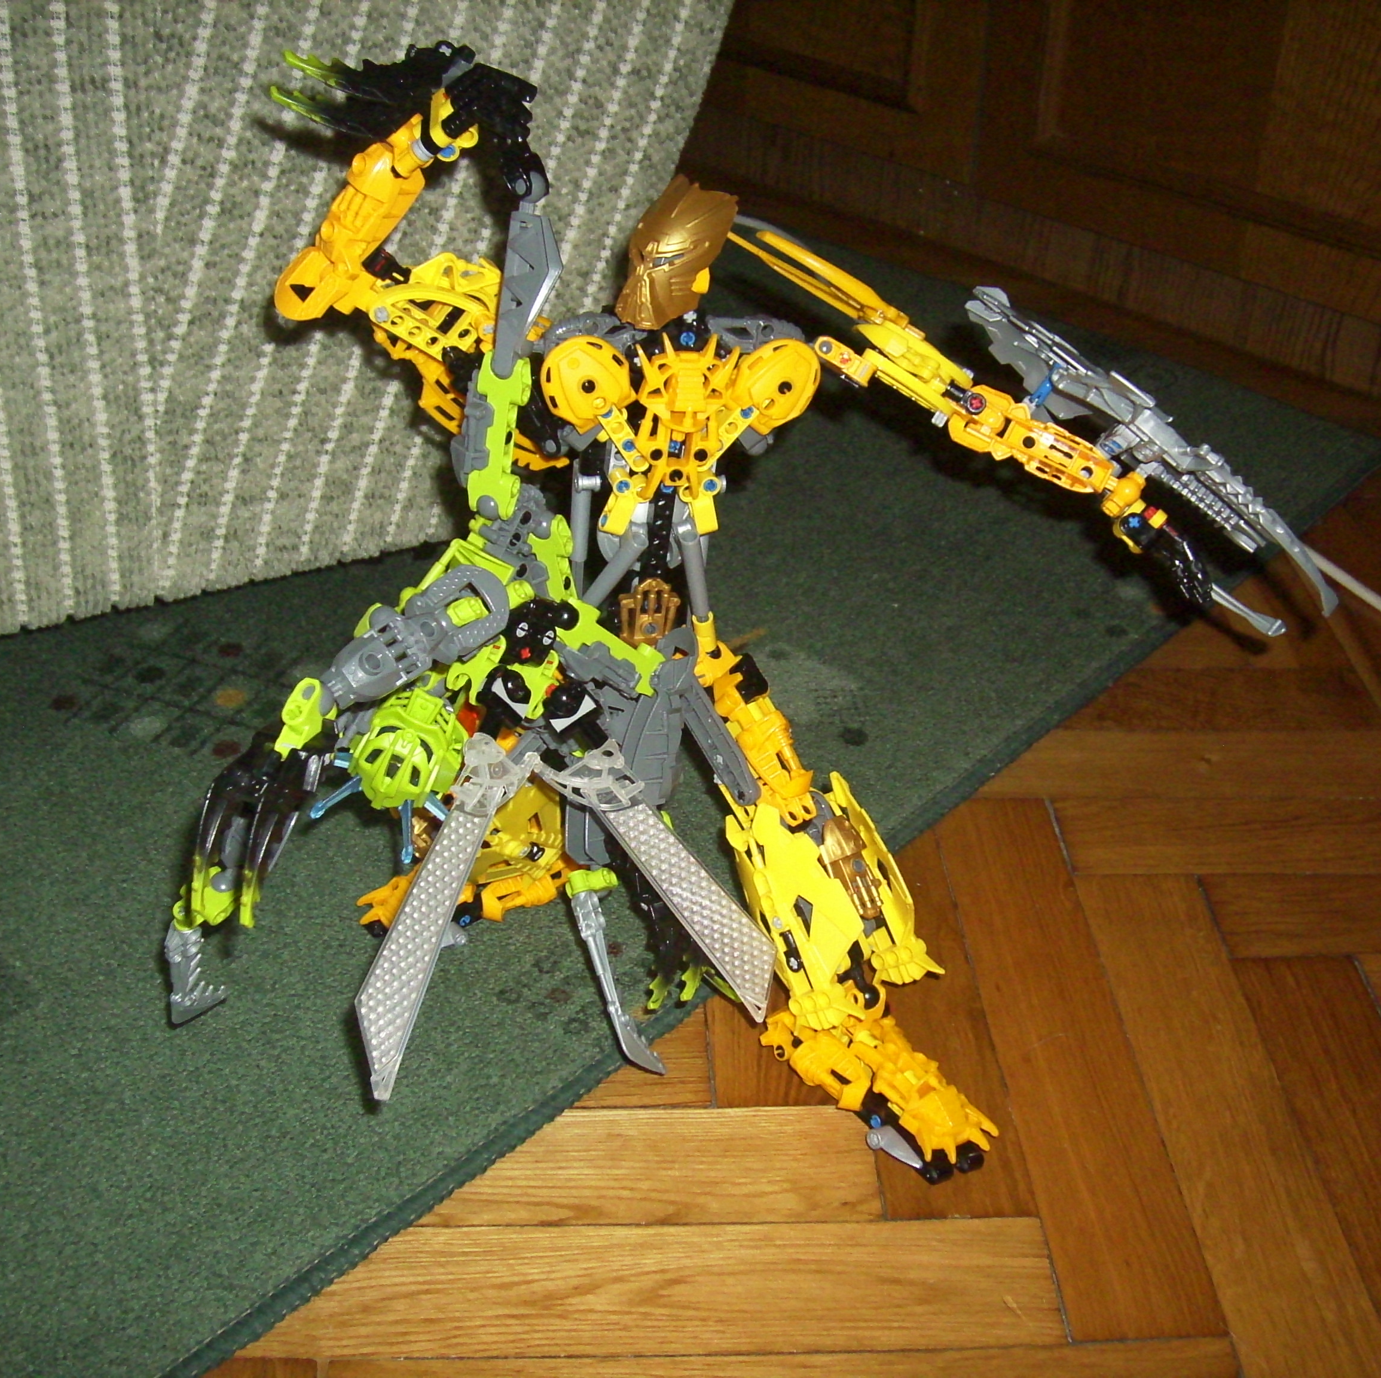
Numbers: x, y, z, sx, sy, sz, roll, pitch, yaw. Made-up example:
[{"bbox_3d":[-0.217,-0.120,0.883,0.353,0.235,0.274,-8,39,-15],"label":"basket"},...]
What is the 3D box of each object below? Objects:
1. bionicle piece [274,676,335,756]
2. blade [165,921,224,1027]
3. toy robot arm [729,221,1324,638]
[{"bbox_3d":[-0.146,0.009,0.642,0.016,0.031,0.017,37,33,14],"label":"bionicle piece"},{"bbox_3d":[-0.207,0.118,0.710,0.020,0.080,0.014,-31,66,-22],"label":"blade"},{"bbox_3d":[0.136,-0.108,0.660,0.288,0.056,0.050,29,2,-18],"label":"toy robot arm"}]

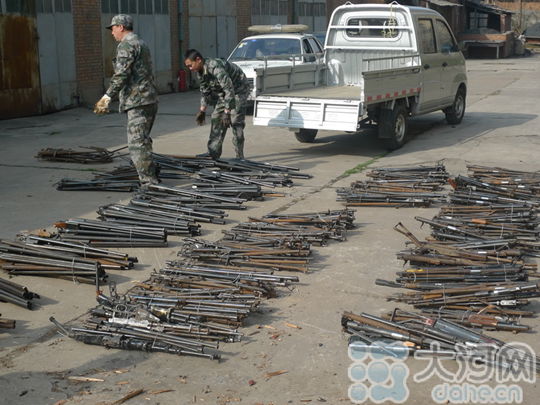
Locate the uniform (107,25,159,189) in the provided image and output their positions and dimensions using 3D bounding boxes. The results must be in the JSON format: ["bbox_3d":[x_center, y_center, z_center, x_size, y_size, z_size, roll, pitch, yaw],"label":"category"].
[{"bbox_3d":[-1.403,-0.999,9.187,0.500,1.560,0.500,1,12,7],"label":"uniform"}]

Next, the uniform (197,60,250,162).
[{"bbox_3d":[-0.564,-1.186,11.068,0.600,1.200,0.500,-6,13,-27],"label":"uniform"}]

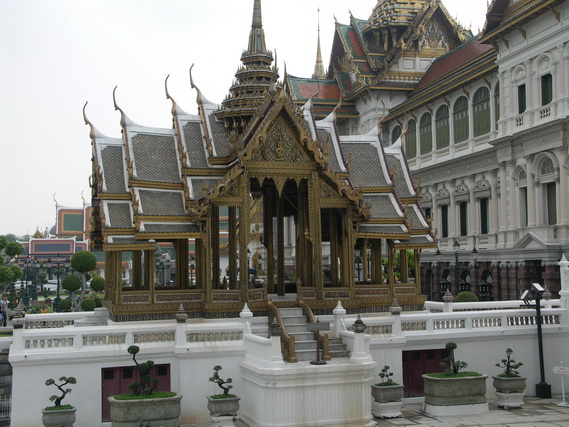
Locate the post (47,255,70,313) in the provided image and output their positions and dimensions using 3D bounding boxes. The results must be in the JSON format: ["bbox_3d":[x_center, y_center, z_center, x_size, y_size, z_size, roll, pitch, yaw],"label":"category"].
[{"bbox_3d":[-16.324,5.107,70.062,1.734,4.442,0.900,0,-3,-10],"label":"post"}]

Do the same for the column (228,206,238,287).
[{"bbox_3d":[-1.336,0.782,25.406,0.230,3.000,0.230,0,-3,-16],"label":"column"}]

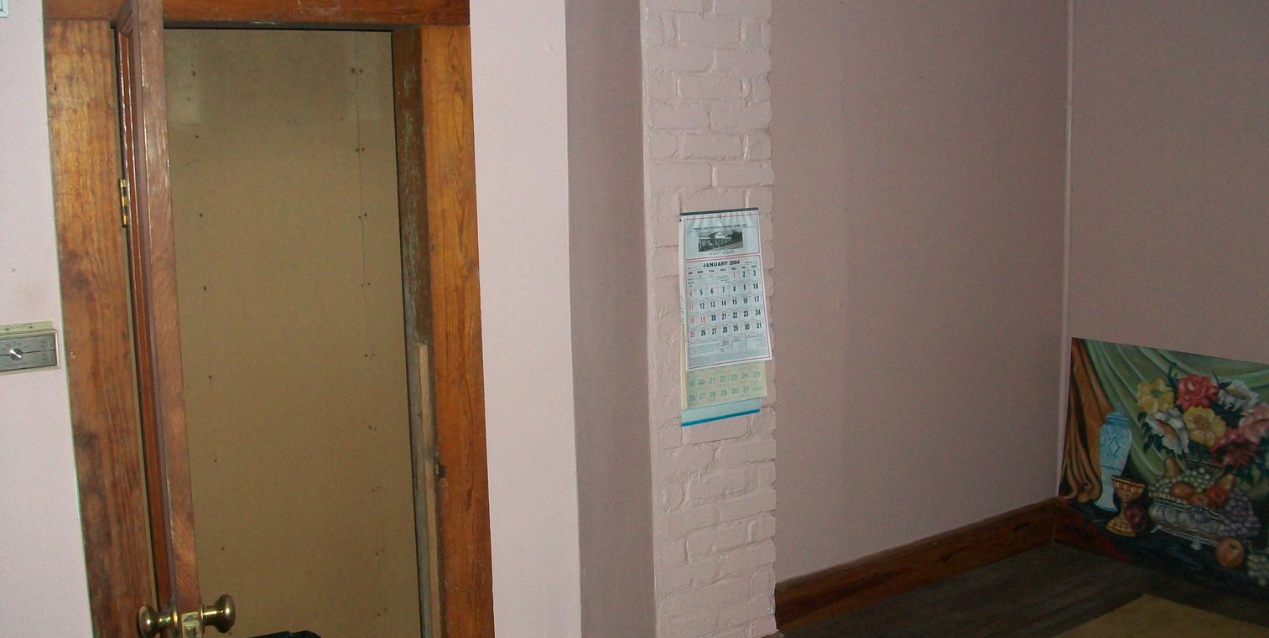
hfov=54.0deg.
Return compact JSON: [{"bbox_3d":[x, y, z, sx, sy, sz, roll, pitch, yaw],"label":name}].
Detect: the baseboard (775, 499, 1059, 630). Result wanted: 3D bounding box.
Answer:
[{"bbox_3d":[1.000,0.900,4.535,1.700,0.160,0.026,-7,11,-34],"label":"baseboard"}]

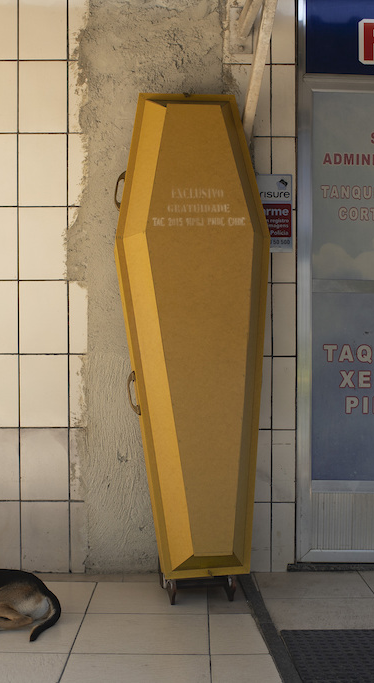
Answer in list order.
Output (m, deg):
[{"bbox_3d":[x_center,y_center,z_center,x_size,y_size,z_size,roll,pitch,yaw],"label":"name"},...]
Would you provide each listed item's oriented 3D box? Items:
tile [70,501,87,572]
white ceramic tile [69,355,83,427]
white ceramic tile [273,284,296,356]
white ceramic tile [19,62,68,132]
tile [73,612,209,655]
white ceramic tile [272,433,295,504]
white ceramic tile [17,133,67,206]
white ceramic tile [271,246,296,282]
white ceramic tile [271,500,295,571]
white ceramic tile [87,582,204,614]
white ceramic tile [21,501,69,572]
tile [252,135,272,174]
[{"bbox_3d":[-0.459,0.828,4.207,0.065,0.300,0.010,0,1,-2],"label":"tile"},{"bbox_3d":[-0.473,0.215,4.298,0.067,0.312,0.010,0,1,-1],"label":"white ceramic tile"},{"bbox_3d":[0.415,-0.092,4.249,0.099,0.311,0.010,0,1,1],"label":"white ceramic tile"},{"bbox_3d":[-0.591,-1.002,4.082,0.200,0.300,0.012,0,1,-1],"label":"white ceramic tile"},{"bbox_3d":[-0.147,1.011,3.434,0.450,0.010,0.450,0,1,1],"label":"tile"},{"bbox_3d":[0.413,0.530,4.228,0.100,0.305,0.010,0,1,-2],"label":"white ceramic tile"},{"bbox_3d":[-0.592,-0.704,4.088,0.200,0.300,0.012,0,1,-1],"label":"white ceramic tile"},{"bbox_3d":[0.420,-0.409,4.308,0.102,0.311,0.010,0,1,-1],"label":"white ceramic tile"},{"bbox_3d":[0.417,0.839,4.268,0.100,0.293,0.010,0,1,1],"label":"white ceramic tile"},{"bbox_3d":[-0.142,0.996,3.825,0.450,0.012,0.440,0,1,-1],"label":"white ceramic tile"},{"bbox_3d":[-0.587,0.809,4.120,0.200,0.300,0.012,0,1,-1],"label":"white ceramic tile"},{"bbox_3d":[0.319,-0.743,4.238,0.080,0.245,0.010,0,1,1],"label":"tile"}]

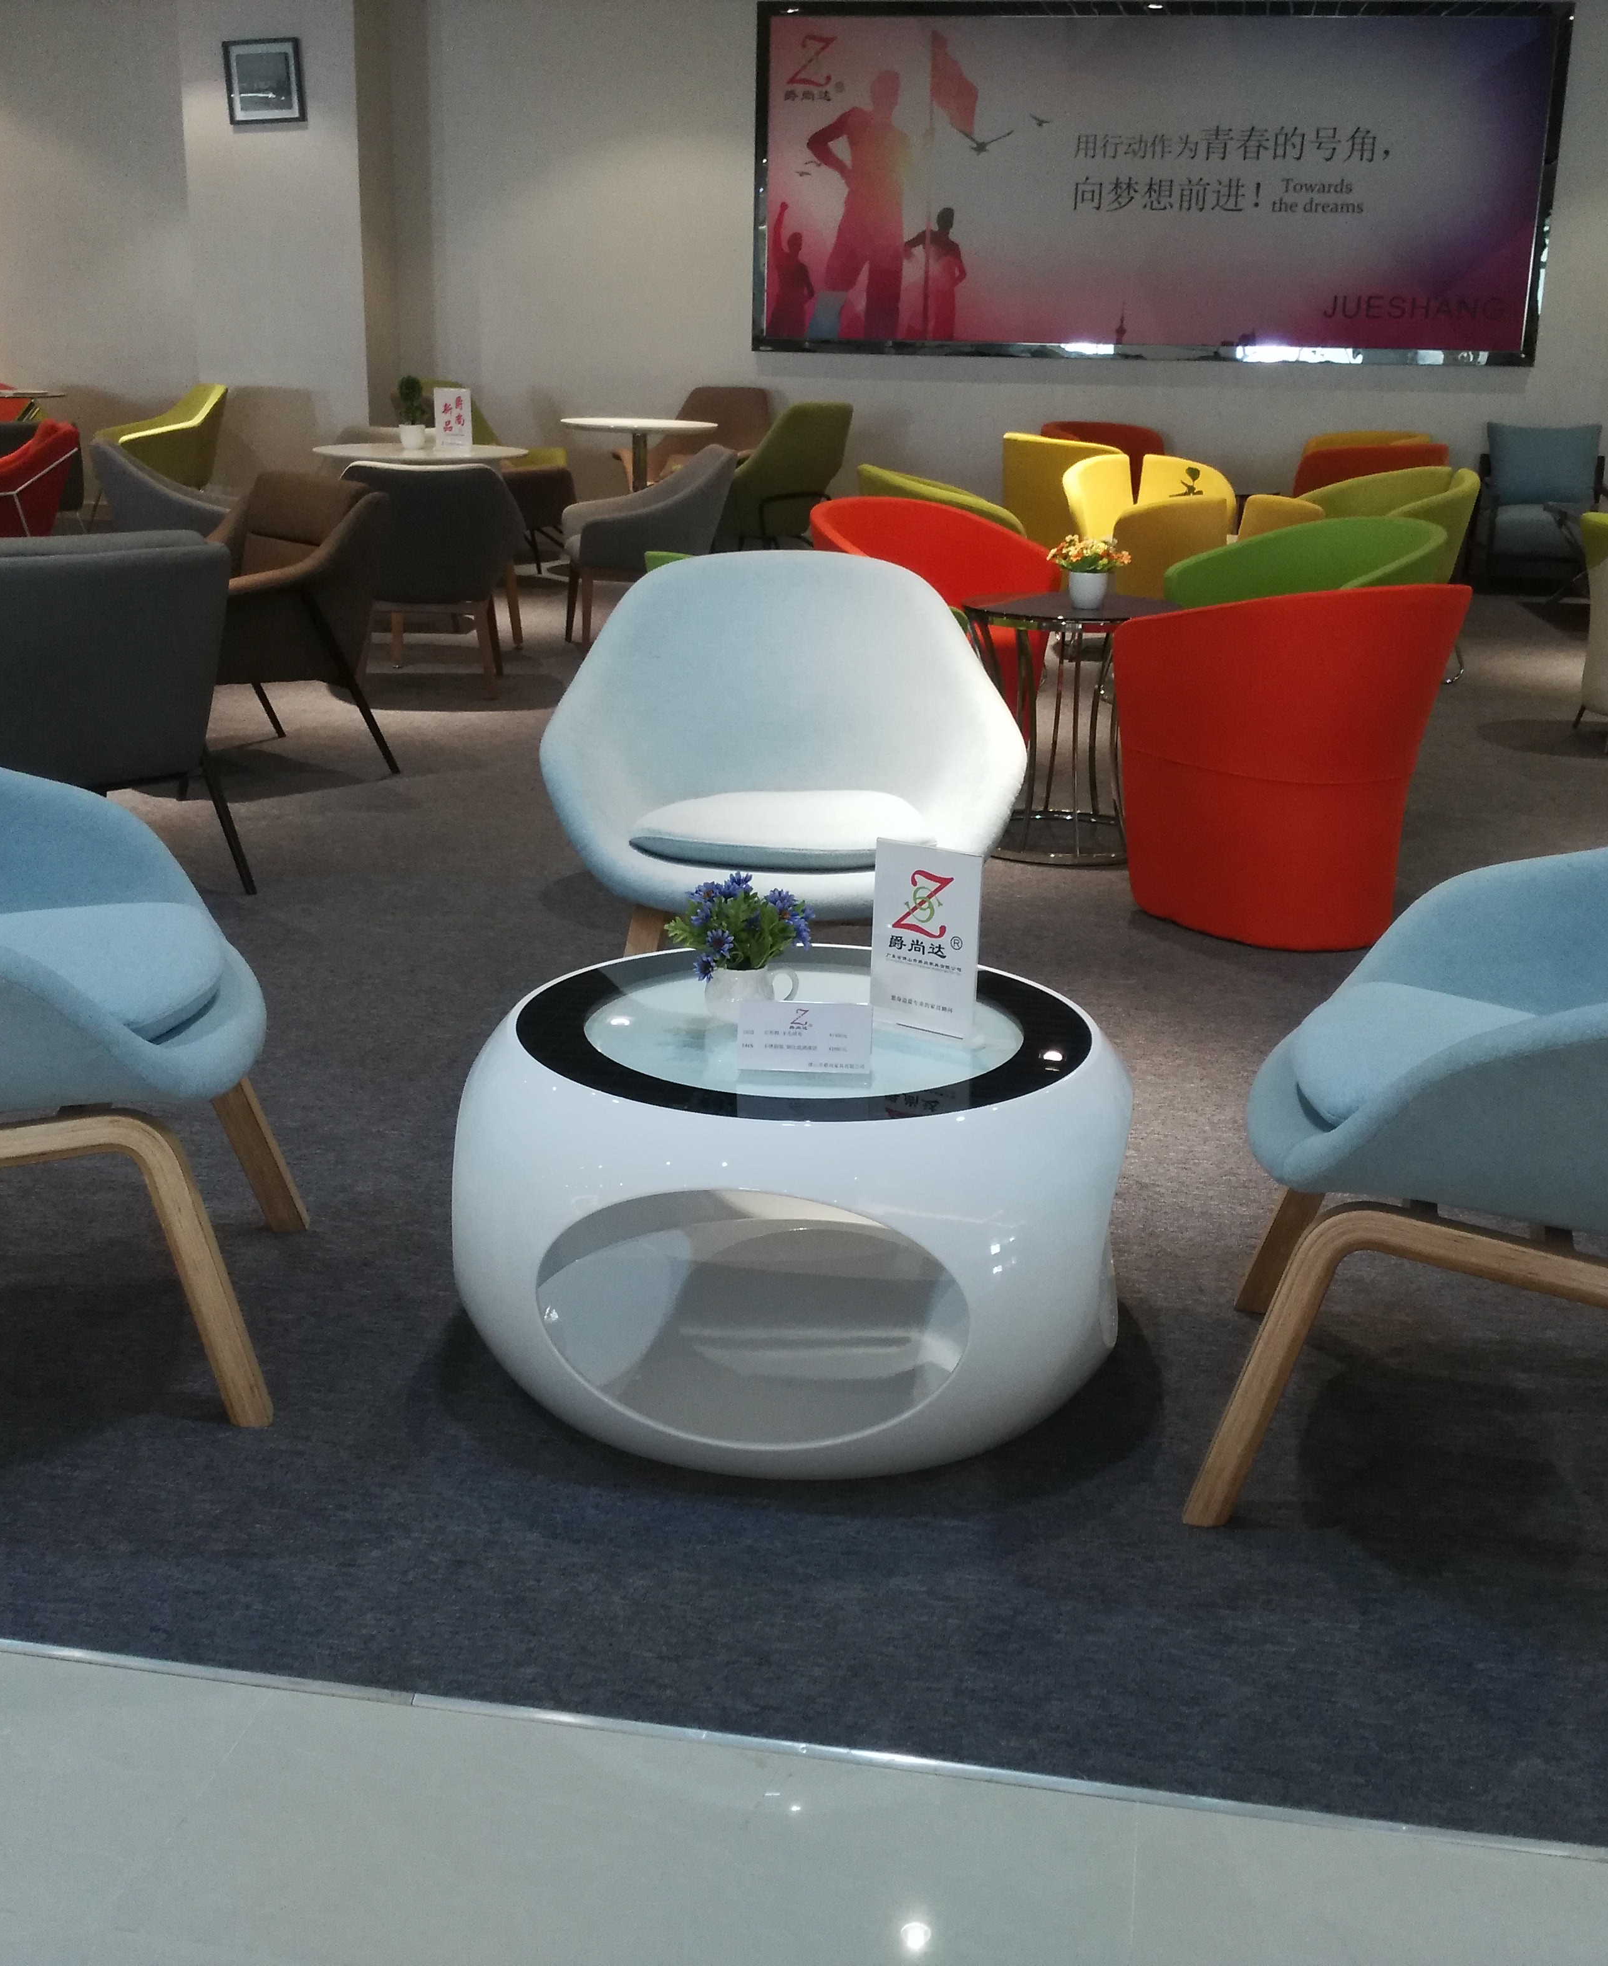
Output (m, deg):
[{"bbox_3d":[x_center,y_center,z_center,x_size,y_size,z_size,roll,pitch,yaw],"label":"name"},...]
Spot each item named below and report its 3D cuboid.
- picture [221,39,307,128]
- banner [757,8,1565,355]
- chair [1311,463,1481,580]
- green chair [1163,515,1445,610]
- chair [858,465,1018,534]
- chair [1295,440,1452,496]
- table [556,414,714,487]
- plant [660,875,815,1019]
[{"bbox_3d":[-2.993,-5.016,11.816,0.435,0.430,0.030,1,16,10],"label":"picture"},{"bbox_3d":[1.883,-4.420,11.736,4.400,1.870,0.100,4,17,9],"label":"banner"},{"bbox_3d":[2.138,-1.491,7.780,0.680,0.770,0.720,-8,19,-28],"label":"chair"},{"bbox_3d":[1.351,-0.869,5.723,0.720,0.710,0.680,17,22,42],"label":"green chair"},{"bbox_3d":[0.545,-1.683,8.379,0.660,0.730,0.700,5,17,12],"label":"chair"},{"bbox_3d":[2.461,-1.921,9.215,0.680,0.800,0.660,-8,19,-29],"label":"chair"},{"bbox_3d":[-0.883,-2.568,11.213,0.820,0.760,0.820,1,16,0],"label":"table"},{"bbox_3d":[-0.069,-0.041,2.361,0.160,0.155,0.145,1,16,0],"label":"plant"}]

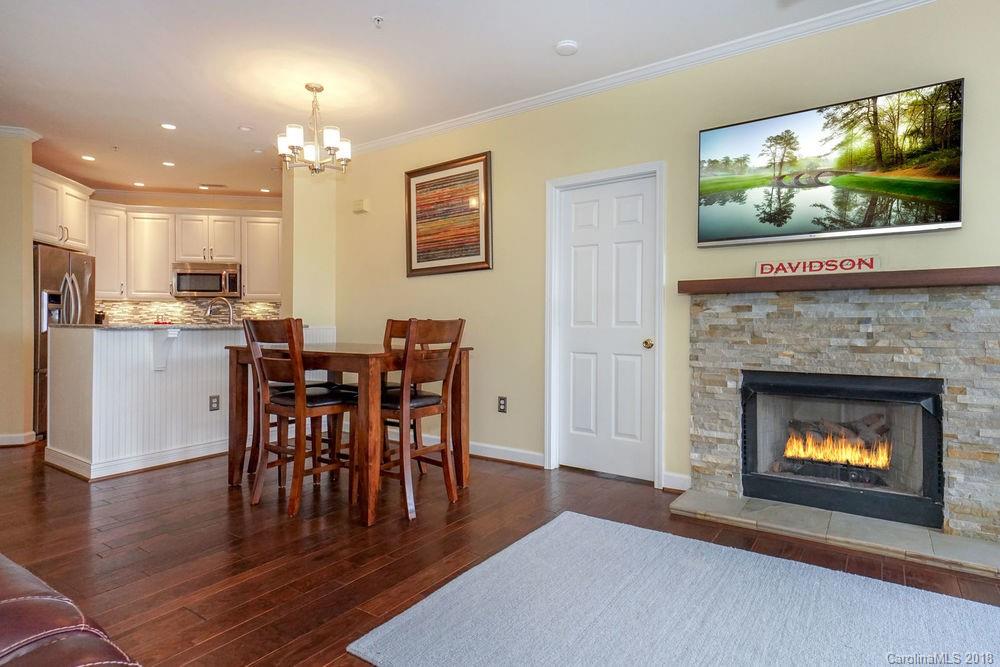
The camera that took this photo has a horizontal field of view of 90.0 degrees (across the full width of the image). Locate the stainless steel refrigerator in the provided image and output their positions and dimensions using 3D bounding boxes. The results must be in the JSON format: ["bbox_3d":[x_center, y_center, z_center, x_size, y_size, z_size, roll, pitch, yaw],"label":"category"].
[{"bbox_3d":[-4.551,0.088,4.860,0.740,1.785,0.880,0,1,-11],"label":"stainless steel refrigerator"}]

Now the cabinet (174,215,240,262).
[{"bbox_3d":[-3.589,-1.150,6.258,0.745,0.565,0.340,0,1,-11],"label":"cabinet"}]

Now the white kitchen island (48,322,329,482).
[{"bbox_3d":[-2.594,0.470,4.463,0.860,1.050,2.007,1,1,33],"label":"white kitchen island"}]

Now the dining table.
[{"bbox_3d":[-1.014,0.555,3.375,1.390,0.920,0.915,1,1,33],"label":"dining table"}]

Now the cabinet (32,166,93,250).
[{"bbox_3d":[-4.632,-1.185,4.924,0.600,0.670,0.830,0,1,-11],"label":"cabinet"}]

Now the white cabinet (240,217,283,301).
[{"bbox_3d":[-2.961,-0.914,6.237,0.480,1.030,0.050,0,1,-11],"label":"white cabinet"}]

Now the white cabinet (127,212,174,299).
[{"bbox_3d":[-4.209,-0.929,6.138,0.517,1.050,0.340,0,1,-11],"label":"white cabinet"}]

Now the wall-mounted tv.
[{"bbox_3d":[1.744,-0.875,2.761,1.209,0.714,0.055,1,1,33],"label":"wall-mounted tv"}]

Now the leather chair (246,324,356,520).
[{"bbox_3d":[-1.191,0.469,3.066,0.435,1.100,0.545,1,1,33],"label":"leather chair"}]

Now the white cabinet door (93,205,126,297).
[{"bbox_3d":[-4.550,-0.926,5.802,0.050,1.040,0.360,1,1,34],"label":"white cabinet door"}]

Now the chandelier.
[{"bbox_3d":[-1.304,-1.423,3.516,0.530,0.610,0.530,0,1,-11],"label":"chandelier"}]

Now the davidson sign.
[{"bbox_3d":[1.742,-0.365,2.773,0.585,0.110,0.025,1,1,33],"label":"davidson sign"}]

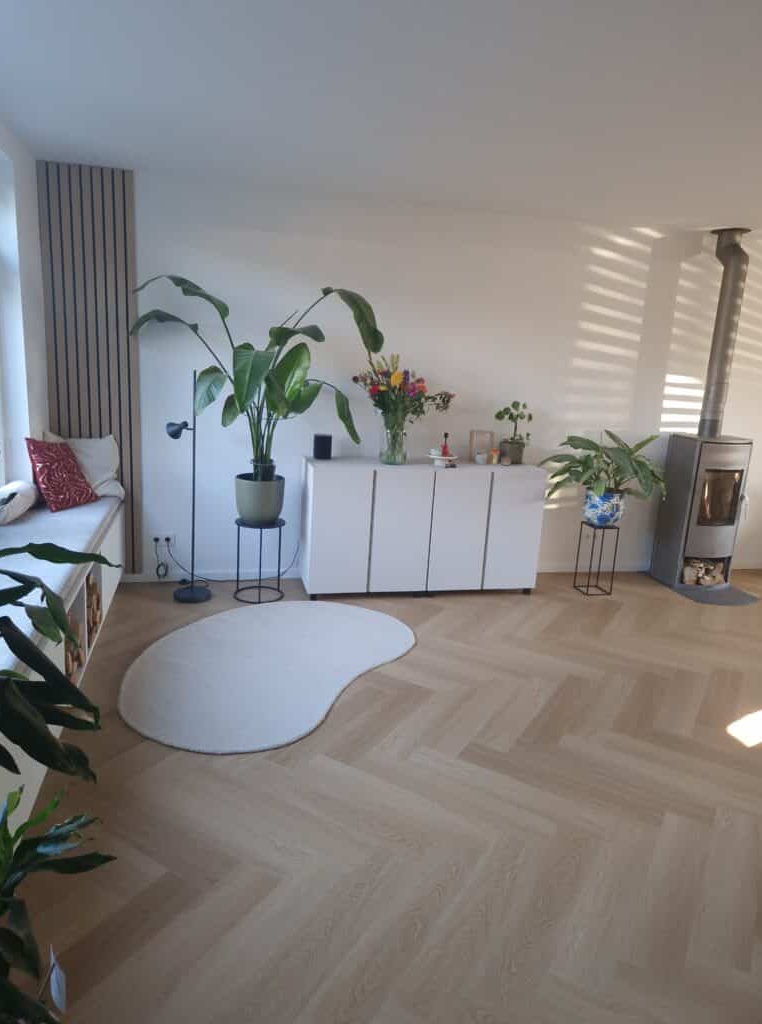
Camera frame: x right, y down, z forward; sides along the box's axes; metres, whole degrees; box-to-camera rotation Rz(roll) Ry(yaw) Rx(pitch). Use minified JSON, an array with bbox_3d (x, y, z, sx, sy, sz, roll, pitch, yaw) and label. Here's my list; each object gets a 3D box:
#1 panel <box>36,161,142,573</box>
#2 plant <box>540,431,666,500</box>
[{"bbox_3d":[-1.777,-0.799,4.208,0.520,2.465,0.025,0,13,-14],"label":"panel"},{"bbox_3d":[1.546,-0.318,4.711,0.800,0.460,0.720,0,13,-14],"label":"plant"}]

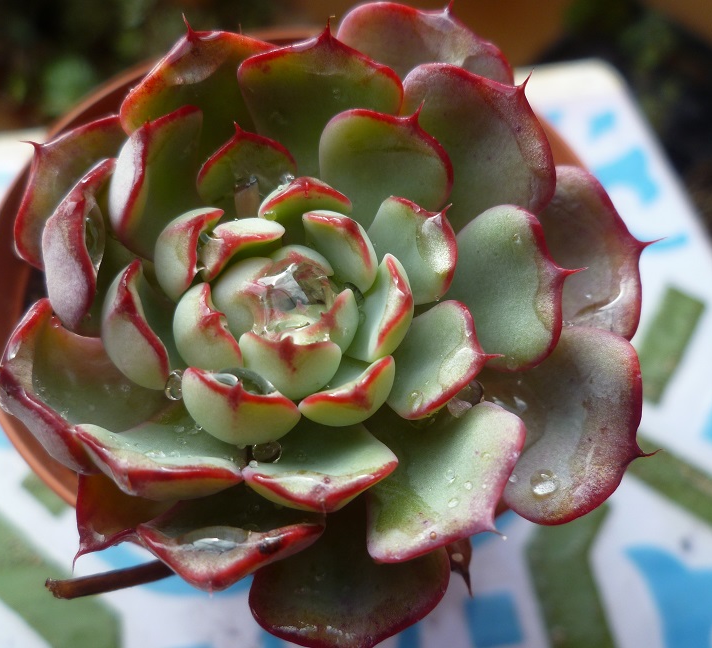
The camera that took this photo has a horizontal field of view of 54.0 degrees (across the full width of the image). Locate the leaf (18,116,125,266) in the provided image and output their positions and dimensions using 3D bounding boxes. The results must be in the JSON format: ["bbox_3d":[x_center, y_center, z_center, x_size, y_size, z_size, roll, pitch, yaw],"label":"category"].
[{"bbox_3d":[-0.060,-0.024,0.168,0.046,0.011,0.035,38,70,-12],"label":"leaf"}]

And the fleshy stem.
[{"bbox_3d":[-0.037,0.040,0.113,0.024,0.003,0.003,-9,62,-2],"label":"fleshy stem"}]

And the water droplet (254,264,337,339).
[{"bbox_3d":[-0.013,-0.005,0.144,0.017,0.011,0.015,4,61,0],"label":"water droplet"}]

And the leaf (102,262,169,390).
[{"bbox_3d":[-0.049,0.000,0.158,0.011,0.020,0.027,-29,59,32],"label":"leaf"}]

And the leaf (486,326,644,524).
[{"bbox_3d":[0.046,0.023,0.160,0.039,0.012,0.042,12,63,18],"label":"leaf"}]

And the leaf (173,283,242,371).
[{"bbox_3d":[-0.031,0.001,0.150,0.010,0.018,0.019,-25,63,20],"label":"leaf"}]

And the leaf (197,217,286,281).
[{"bbox_3d":[-0.022,-0.012,0.154,0.018,0.021,0.009,-35,47,-15],"label":"leaf"}]

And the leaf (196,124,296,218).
[{"bbox_3d":[-0.021,-0.027,0.160,0.022,0.035,0.008,-15,28,-7],"label":"leaf"}]

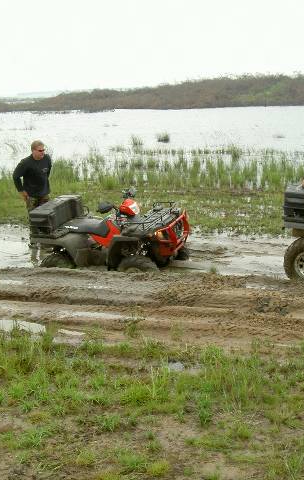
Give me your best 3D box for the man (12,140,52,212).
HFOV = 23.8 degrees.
[{"bbox_3d":[-1.824,-0.674,11.100,0.580,1.780,0.420,-10,14,-39],"label":"man"}]

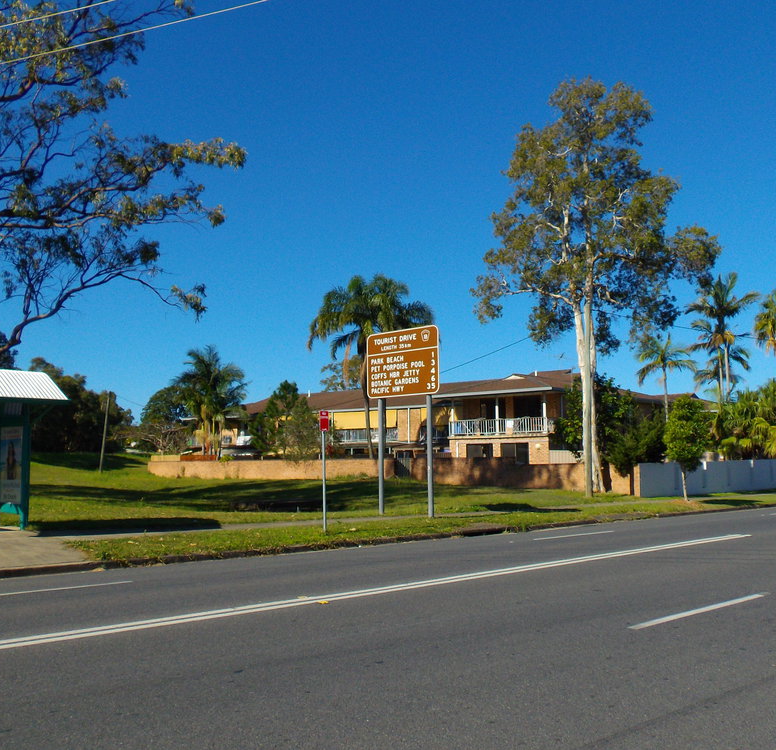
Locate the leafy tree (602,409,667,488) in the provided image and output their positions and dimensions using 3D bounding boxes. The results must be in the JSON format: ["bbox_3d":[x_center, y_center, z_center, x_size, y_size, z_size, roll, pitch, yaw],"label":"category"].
[{"bbox_3d":[10.666,3.288,35.000,2.553,3.591,2.600,0,-5,0],"label":"leafy tree"}]

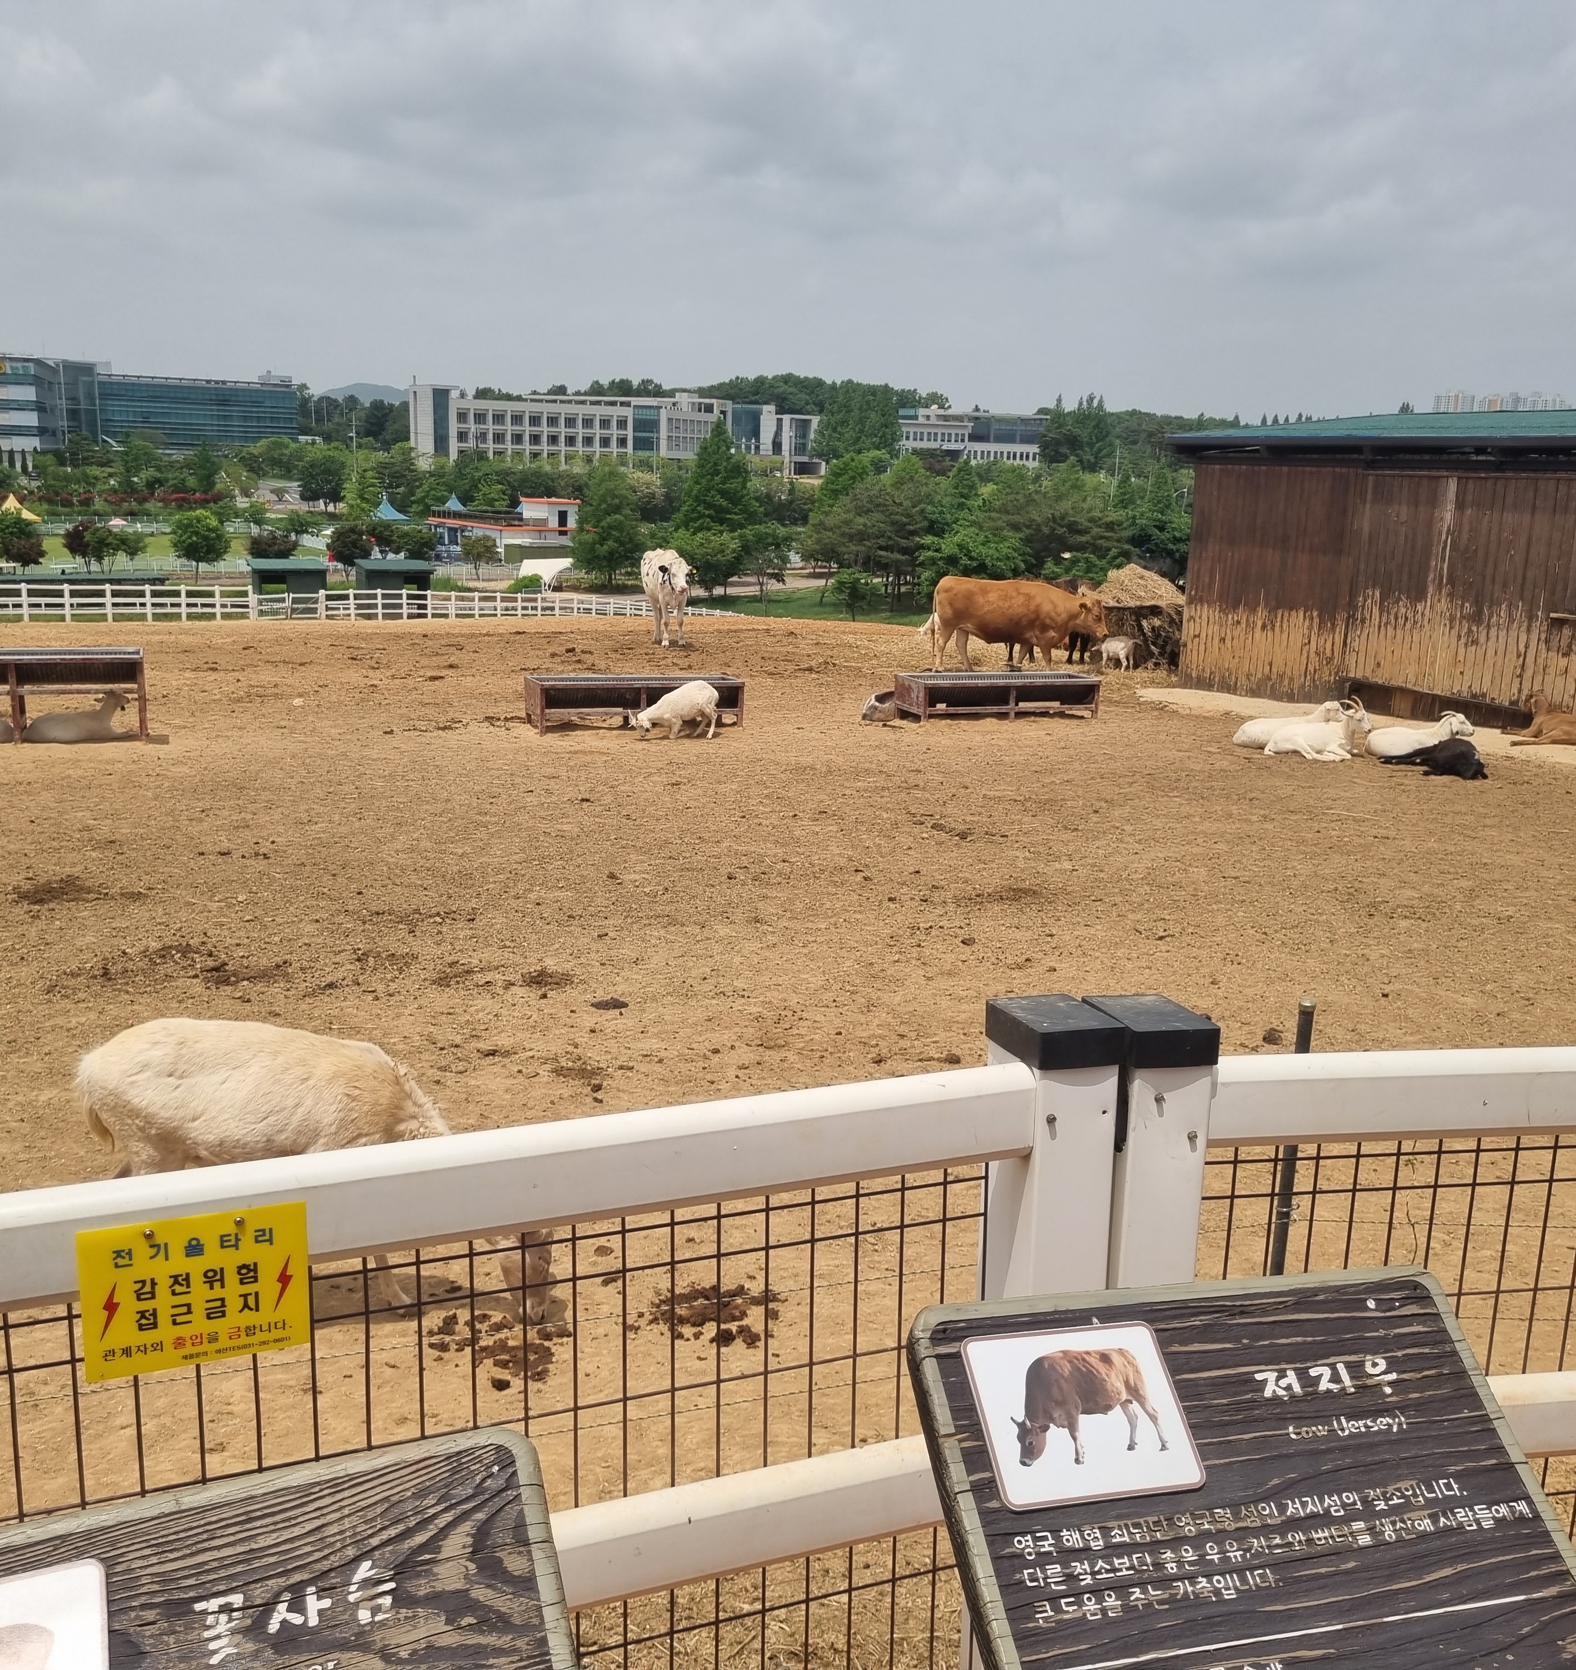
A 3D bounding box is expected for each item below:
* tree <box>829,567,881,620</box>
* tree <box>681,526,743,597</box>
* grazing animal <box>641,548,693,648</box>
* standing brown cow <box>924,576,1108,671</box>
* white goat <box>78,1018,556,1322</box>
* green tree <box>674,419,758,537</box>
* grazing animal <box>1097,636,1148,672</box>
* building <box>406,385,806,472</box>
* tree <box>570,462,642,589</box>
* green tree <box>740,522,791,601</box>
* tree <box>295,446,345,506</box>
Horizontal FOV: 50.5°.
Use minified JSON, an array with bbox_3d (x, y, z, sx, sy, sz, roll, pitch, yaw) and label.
[{"bbox_3d":[2.783,-9.920,68.760,2.153,2.166,2.153,1,13,0],"label":"tree"},{"bbox_3d":[-4.130,-14.737,90.586,3.408,3.728,3.408,1,13,0],"label":"tree"},{"bbox_3d":[-1.731,-3.445,24.146,0.680,1.390,2.100,-1,13,-8],"label":"grazing animal"},{"bbox_3d":[3.042,-2.816,22.362,2.380,1.241,0.660,1,13,-2],"label":"standing brown cow"},{"bbox_3d":[-1.364,0.976,4.872,1.330,0.887,0.380,1,13,1],"label":"white goat"},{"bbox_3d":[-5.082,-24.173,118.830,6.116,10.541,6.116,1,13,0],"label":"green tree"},{"bbox_3d":[4.458,-2.407,22.251,0.660,0.440,0.200,2,13,5],"label":"grazing animal"},{"bbox_3d":[-34.005,-83.472,346.630,97.000,16.000,14.000,-10,17,-40],"label":"building"},{"bbox_3d":[-10.744,-18.148,98.186,4.222,7.338,4.222,1,13,0],"label":"tree"},{"bbox_3d":[-1.198,-14.332,87.550,2.654,4.052,2.654,1,13,0],"label":"green tree"},{"bbox_3d":[-53.102,-40.496,189.284,6.126,6.451,6.126,1,13,0],"label":"tree"}]

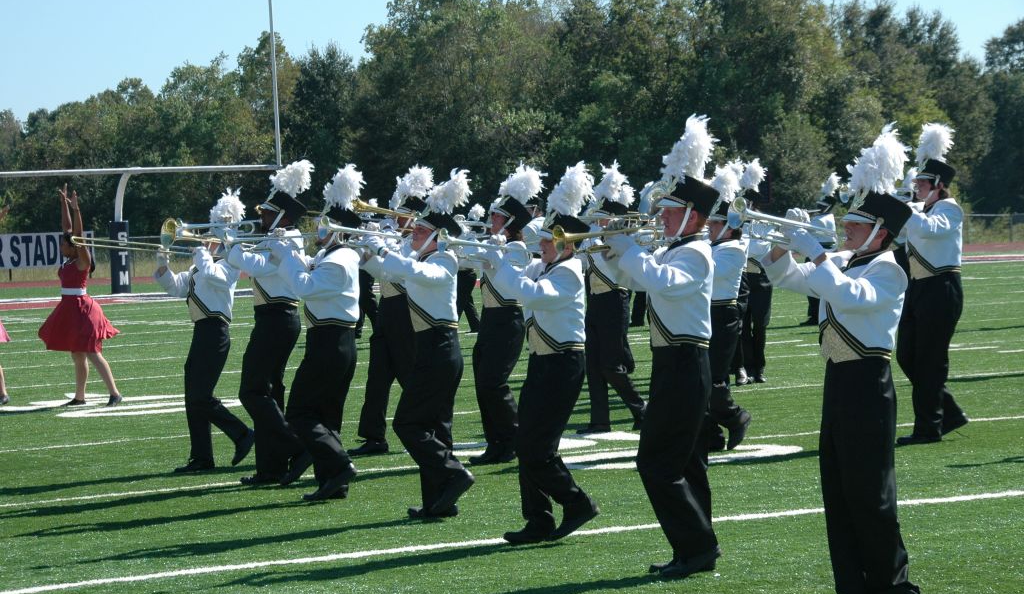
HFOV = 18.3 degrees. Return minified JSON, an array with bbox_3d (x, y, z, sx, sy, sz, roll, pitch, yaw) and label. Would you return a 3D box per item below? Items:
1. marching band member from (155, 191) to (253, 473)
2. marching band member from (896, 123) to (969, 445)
[{"bbox_3d":[-2.105,0.233,21.850,0.660,1.920,0.520,-4,2,-25],"label":"marching band member"},{"bbox_3d":[2.769,-0.087,21.200,0.570,2.100,0.520,-4,2,-25],"label":"marching band member"}]

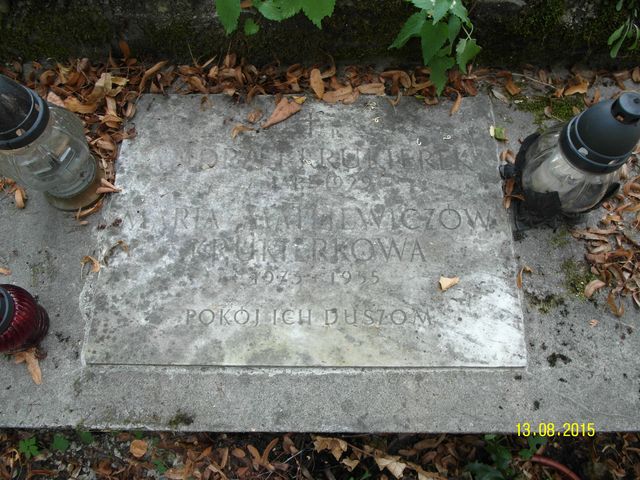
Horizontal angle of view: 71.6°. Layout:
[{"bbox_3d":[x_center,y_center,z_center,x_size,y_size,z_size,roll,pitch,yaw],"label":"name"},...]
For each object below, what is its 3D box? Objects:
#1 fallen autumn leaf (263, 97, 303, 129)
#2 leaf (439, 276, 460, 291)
[{"bbox_3d":[-0.081,-0.250,0.886,0.087,0.014,0.040,-42,75,-14],"label":"fallen autumn leaf"},{"bbox_3d":[0.224,0.072,0.765,0.038,0.013,0.025,-16,70,-5],"label":"leaf"}]

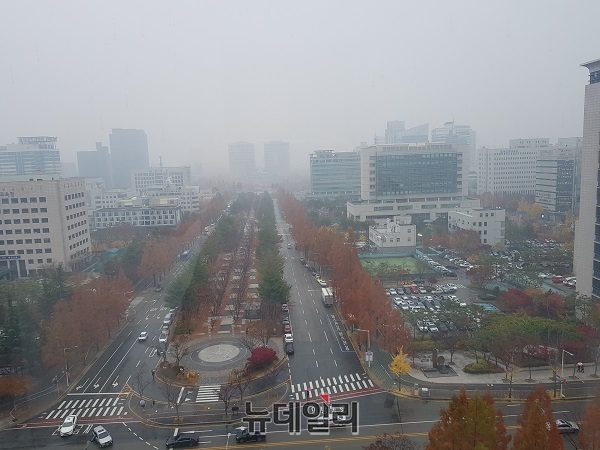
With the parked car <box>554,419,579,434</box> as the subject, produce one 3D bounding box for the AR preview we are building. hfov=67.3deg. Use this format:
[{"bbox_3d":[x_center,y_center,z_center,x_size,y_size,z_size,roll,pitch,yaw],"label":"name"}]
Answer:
[{"bbox_3d":[39.364,30.407,68.242,4.550,1.480,1.850,-2,8,-4],"label":"parked car"}]

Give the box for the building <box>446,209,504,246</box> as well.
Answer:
[{"bbox_3d":[86.337,-0.103,220.642,16.000,16.900,25.000,-2,8,-4],"label":"building"}]

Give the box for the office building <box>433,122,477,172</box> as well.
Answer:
[{"bbox_3d":[226.730,-105.440,668.510,57.180,82.990,32.000,-3,8,-4],"label":"office building"}]

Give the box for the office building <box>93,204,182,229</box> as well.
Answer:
[{"bbox_3d":[-116.862,-5.868,326.071,58.000,14.000,14.000,-2,8,2],"label":"office building"}]

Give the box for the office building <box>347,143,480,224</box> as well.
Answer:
[{"bbox_3d":[71.360,-26.690,288.940,79.970,48.820,26.000,-3,8,-4],"label":"office building"}]

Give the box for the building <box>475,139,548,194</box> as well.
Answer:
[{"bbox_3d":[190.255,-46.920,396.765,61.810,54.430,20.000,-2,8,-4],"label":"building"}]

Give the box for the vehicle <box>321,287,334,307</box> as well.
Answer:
[{"bbox_3d":[8.180,21.717,134.891,2.400,3.400,8.500,-3,8,-4],"label":"vehicle"}]

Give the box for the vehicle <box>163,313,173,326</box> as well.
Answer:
[{"bbox_3d":[-36.147,25.942,123.871,1.850,1.650,4.600,-3,8,-4],"label":"vehicle"}]

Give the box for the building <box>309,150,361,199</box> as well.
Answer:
[{"bbox_3d":[32.140,-43.550,417.280,46.950,48.020,20.000,-3,8,-4],"label":"building"}]

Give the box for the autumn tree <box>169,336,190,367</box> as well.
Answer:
[{"bbox_3d":[-25.395,26.427,94.382,4.500,6.300,4.300,-2,8,-4],"label":"autumn tree"}]

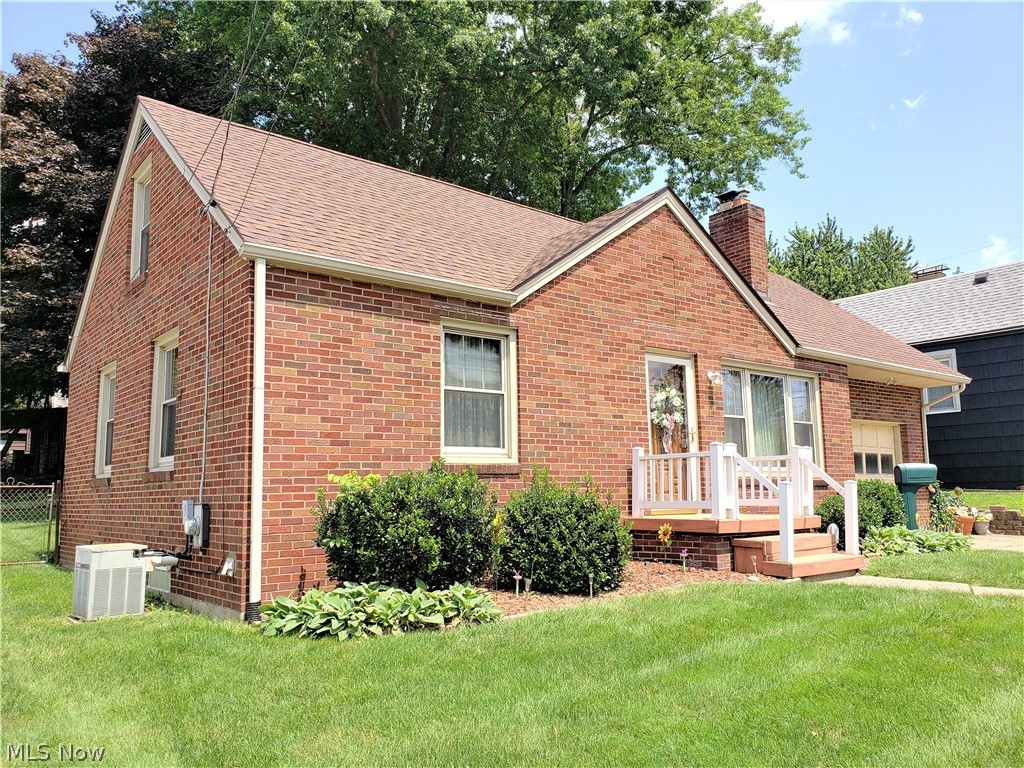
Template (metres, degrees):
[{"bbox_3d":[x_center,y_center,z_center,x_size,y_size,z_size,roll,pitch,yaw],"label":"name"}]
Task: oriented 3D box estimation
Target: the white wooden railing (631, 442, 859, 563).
[{"bbox_3d":[2.764,1.355,9.026,1.930,1.250,1.900,5,-10,-38],"label":"white wooden railing"}]

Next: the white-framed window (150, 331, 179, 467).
[{"bbox_3d":[-3.720,0.194,8.346,0.140,1.480,0.980,5,-10,-39],"label":"white-framed window"}]

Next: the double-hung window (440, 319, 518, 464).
[{"bbox_3d":[-0.340,0.090,8.009,0.980,1.480,0.110,5,-10,-38],"label":"double-hung window"}]

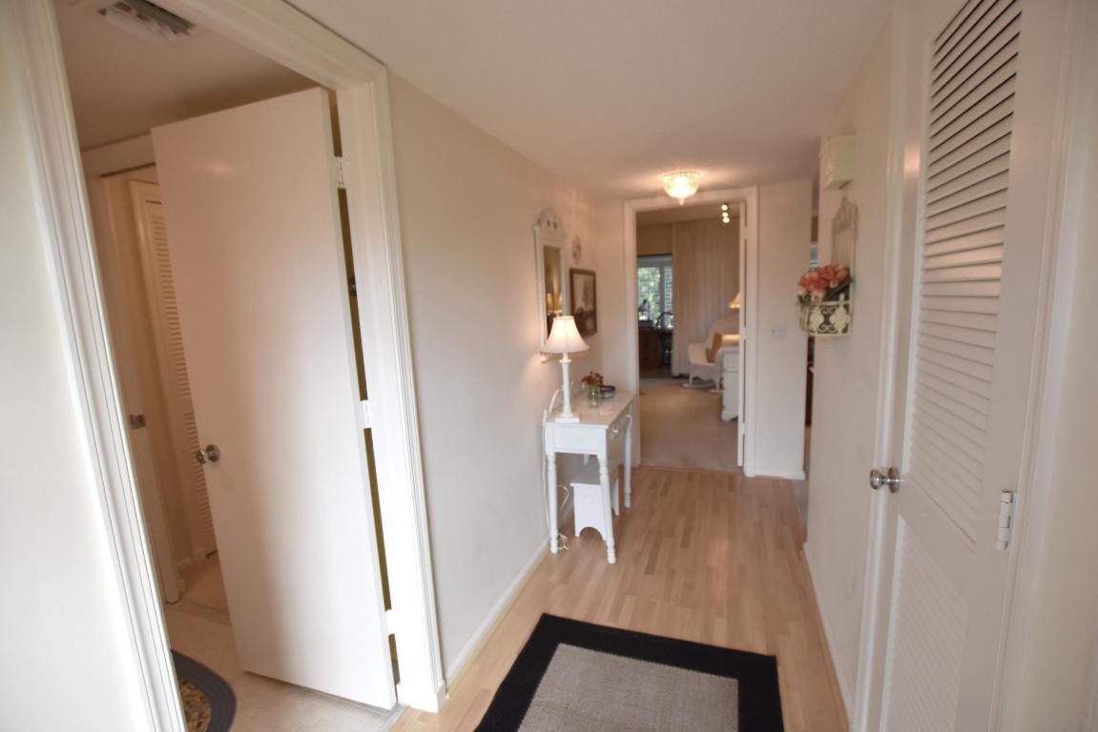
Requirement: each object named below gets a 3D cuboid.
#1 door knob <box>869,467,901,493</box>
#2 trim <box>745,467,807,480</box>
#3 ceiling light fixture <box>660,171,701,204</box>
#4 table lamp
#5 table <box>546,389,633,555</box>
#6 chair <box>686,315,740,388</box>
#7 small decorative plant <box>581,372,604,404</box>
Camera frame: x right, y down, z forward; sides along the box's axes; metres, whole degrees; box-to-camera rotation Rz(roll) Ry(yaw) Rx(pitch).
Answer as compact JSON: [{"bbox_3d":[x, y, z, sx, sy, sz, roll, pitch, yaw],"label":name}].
[{"bbox_3d":[0.831,0.281,1.139,0.063,0.065,0.065,1,9,22],"label":"door knob"},{"bbox_3d":[1.704,0.798,3.435,0.410,0.086,0.020,1,9,22],"label":"trim"},{"bbox_3d":[0.822,-1.081,2.821,0.240,0.175,0.240,1,9,22],"label":"ceiling light fixture"},{"bbox_3d":[0.088,0.016,2.428,0.255,0.550,0.255,-3,8,0],"label":"table lamp"},{"bbox_3d":[0.282,0.622,2.757,0.350,0.760,0.750,0,9,20],"label":"table"},{"bbox_3d":[2.595,-0.244,6.911,0.880,1.100,0.680,-7,9,-27],"label":"chair"},{"bbox_3d":[0.254,0.137,2.735,0.140,0.210,0.140,1,9,22],"label":"small decorative plant"}]

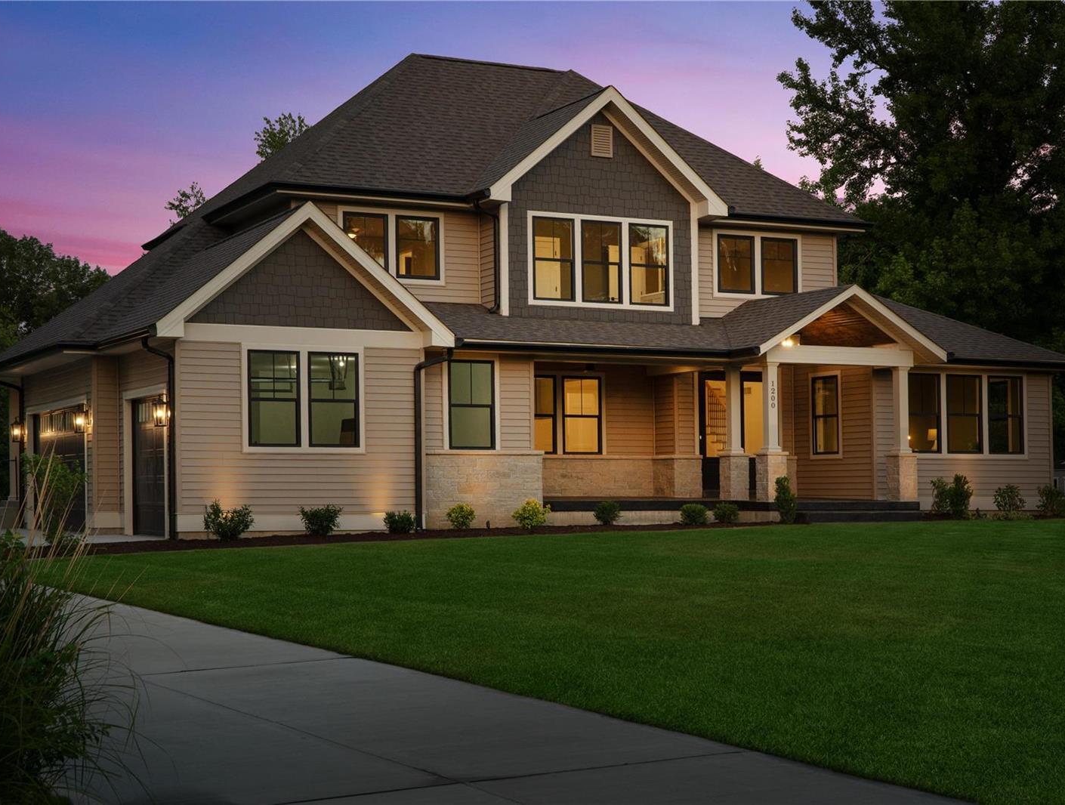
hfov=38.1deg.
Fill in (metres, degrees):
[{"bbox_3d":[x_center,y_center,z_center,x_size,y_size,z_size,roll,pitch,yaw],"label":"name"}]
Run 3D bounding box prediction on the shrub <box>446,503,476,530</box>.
[{"bbox_3d":[-1.242,1.981,26.900,0.520,0.480,0.520,-1,-2,0],"label":"shrub"}]

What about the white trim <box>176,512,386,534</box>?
[{"bbox_3d":[-3.854,1.980,25.412,4.002,0.273,0.050,1,-3,-25],"label":"white trim"}]

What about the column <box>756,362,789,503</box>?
[{"bbox_3d":[4.426,0.566,28.649,0.460,2.567,0.460,1,-3,-25],"label":"column"}]

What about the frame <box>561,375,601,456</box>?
[{"bbox_3d":[0.983,0.242,30.502,0.844,1.558,0.100,0,-2,-22],"label":"frame"}]

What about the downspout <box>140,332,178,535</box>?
[{"bbox_3d":[-5.932,0.570,24.522,0.553,3.236,0.111,1,-2,-25],"label":"downspout"}]

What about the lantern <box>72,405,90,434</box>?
[{"bbox_3d":[-8.163,0.296,27.950,0.290,0.530,0.210,0,-2,-25],"label":"lantern"}]

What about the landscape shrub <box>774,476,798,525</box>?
[{"bbox_3d":[4.577,1.768,27.821,0.391,0.882,0.391,0,-3,0],"label":"landscape shrub"}]

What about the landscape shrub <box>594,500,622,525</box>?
[{"bbox_3d":[1.329,1.947,27.336,0.502,0.452,0.492,0,-2,0],"label":"landscape shrub"}]

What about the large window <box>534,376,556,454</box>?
[{"bbox_3d":[0.102,0.231,30.200,0.844,1.548,0.100,0,-2,-22],"label":"large window"}]

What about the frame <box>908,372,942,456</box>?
[{"bbox_3d":[7.798,0.217,30.830,0.880,1.600,0.100,0,-2,-26],"label":"frame"}]

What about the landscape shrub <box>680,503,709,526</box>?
[{"bbox_3d":[2.950,2.023,28.039,0.533,0.412,0.513,0,-2,0],"label":"landscape shrub"}]

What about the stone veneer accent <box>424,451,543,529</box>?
[{"bbox_3d":[-0.870,1.562,27.620,2.320,1.380,0.160,0,-2,-26],"label":"stone veneer accent"}]

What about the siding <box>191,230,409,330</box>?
[{"bbox_3d":[-3.819,-2.056,25.664,3.927,1.637,0.080,1,-3,-25],"label":"siding"}]

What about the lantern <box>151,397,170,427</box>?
[{"bbox_3d":[-5.934,0.143,24.673,0.271,0.523,0.231,1,-2,-25],"label":"lantern"}]

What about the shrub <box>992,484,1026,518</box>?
[{"bbox_3d":[9.627,1.991,31.104,0.648,0.673,0.648,1,-3,-25],"label":"shrub"}]

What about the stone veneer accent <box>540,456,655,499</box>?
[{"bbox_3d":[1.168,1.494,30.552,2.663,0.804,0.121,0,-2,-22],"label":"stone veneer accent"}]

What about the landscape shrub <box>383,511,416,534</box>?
[{"bbox_3d":[-2.207,1.986,25.682,0.491,0.391,0.491,0,-3,0],"label":"landscape shrub"}]

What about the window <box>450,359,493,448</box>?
[{"bbox_3d":[-1.084,0.049,27.348,0.909,1.588,0.100,1,-3,-25],"label":"window"}]

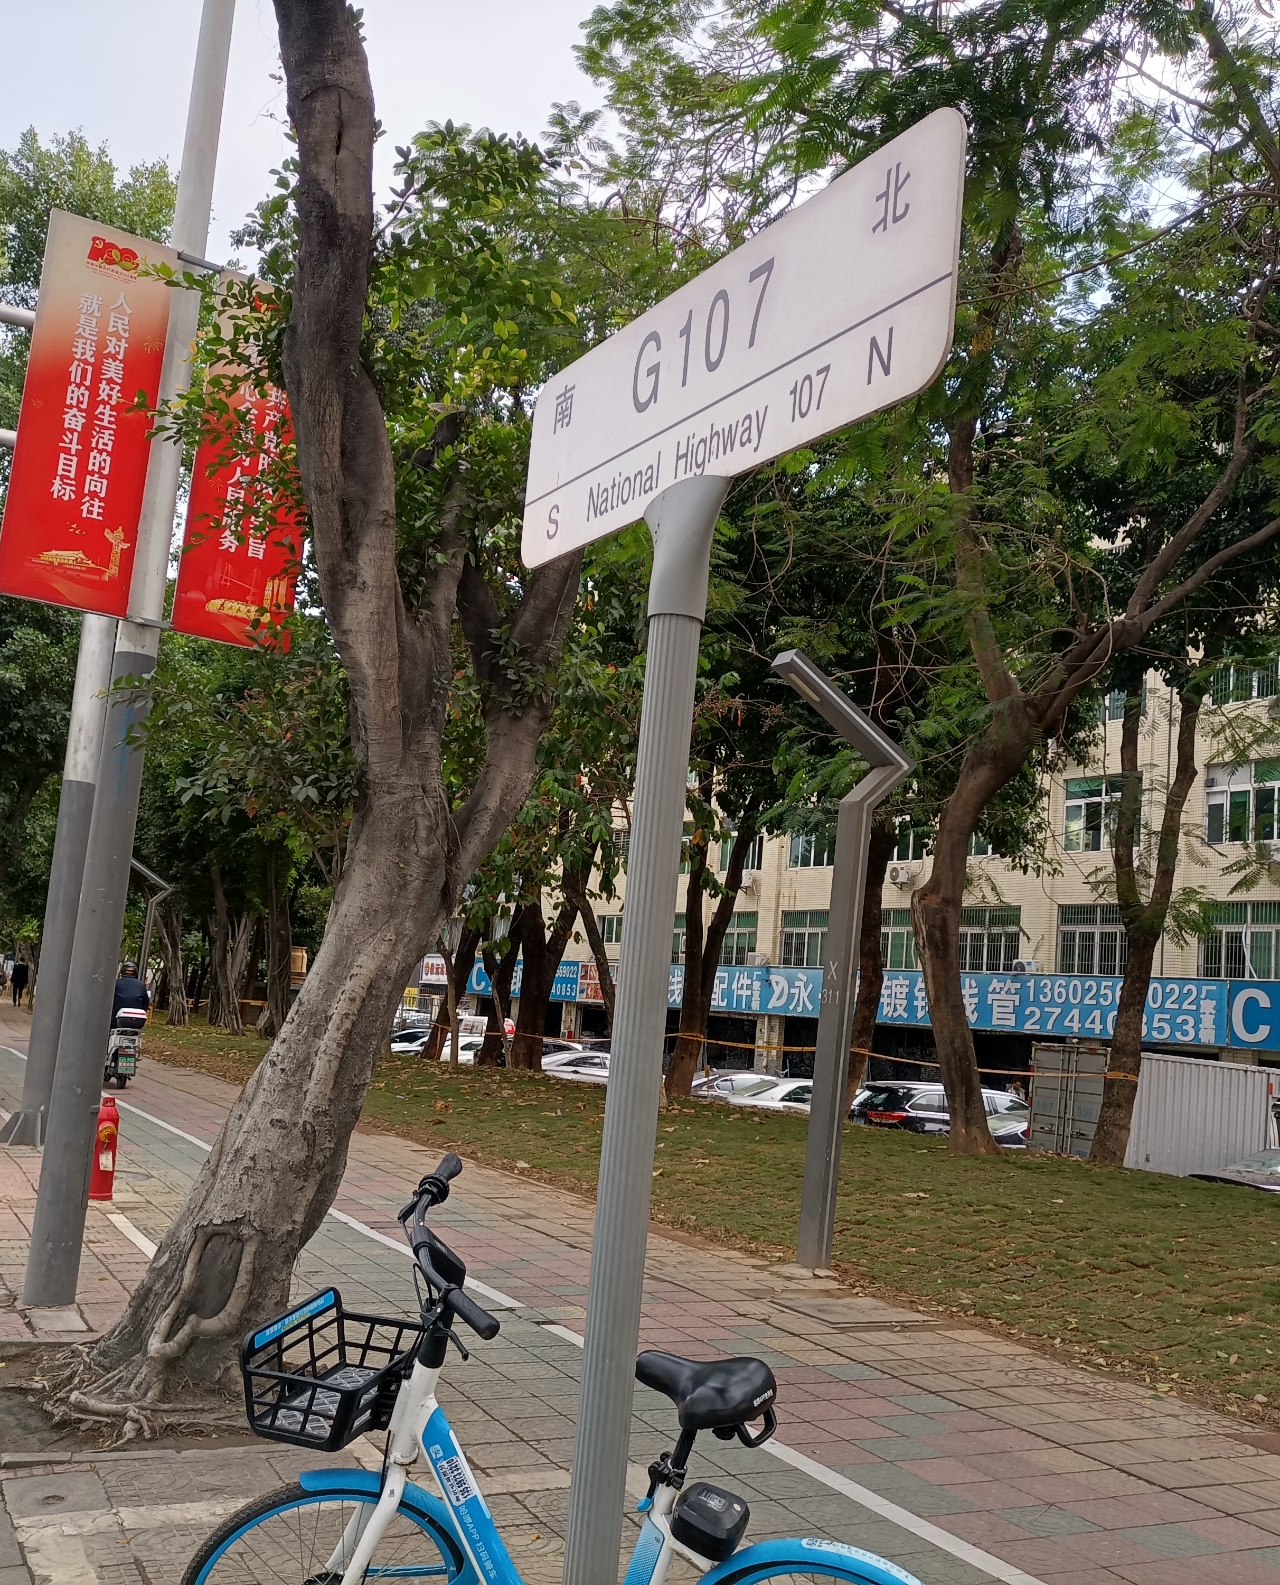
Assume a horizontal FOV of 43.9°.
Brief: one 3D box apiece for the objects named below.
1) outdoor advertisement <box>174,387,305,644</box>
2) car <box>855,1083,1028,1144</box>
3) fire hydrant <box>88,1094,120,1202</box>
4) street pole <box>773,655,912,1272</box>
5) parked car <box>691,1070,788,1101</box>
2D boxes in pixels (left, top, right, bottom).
[{"bbox_3d":[-1.867,-1.604,7.724,0.600,1.810,0.030,11,-10,-33],"label":"outdoor advertisement"},{"bbox_3d":[6.414,6.425,29.968,4.700,1.680,1.880,9,-9,-27],"label":"car"},{"bbox_3d":[-3.469,2.309,10.324,0.200,0.650,0.270,8,-9,-21],"label":"fire hydrant"},{"bbox_3d":[1.227,1.058,10.182,1.090,3.850,0.200,10,-9,-31],"label":"street pole"},{"bbox_3d":[2.306,6.823,34.213,4.750,1.460,1.820,9,-9,-29],"label":"parked car"}]

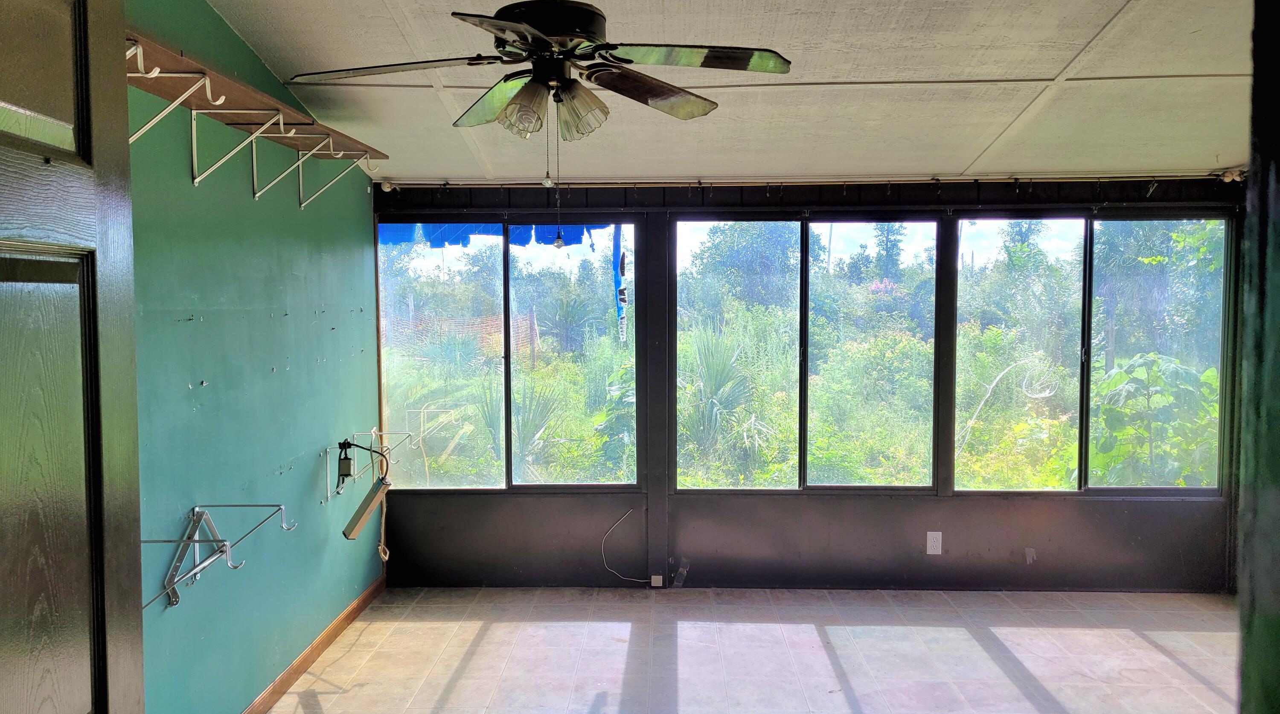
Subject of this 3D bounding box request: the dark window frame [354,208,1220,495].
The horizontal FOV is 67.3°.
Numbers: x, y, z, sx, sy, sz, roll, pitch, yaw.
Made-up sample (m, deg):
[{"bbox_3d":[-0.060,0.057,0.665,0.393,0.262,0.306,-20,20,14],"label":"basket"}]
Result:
[{"bbox_3d":[0.836,-0.021,5.066,4.481,1.530,0.100,0,4,2],"label":"dark window frame"}]

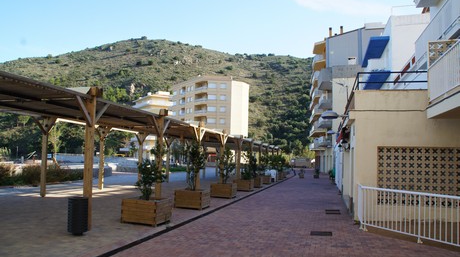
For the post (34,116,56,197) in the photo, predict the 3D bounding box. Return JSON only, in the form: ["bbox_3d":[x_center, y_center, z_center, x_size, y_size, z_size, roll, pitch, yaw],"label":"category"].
[{"bbox_3d":[-7.252,1.098,13.570,0.200,3.167,1.000,0,-6,15],"label":"post"}]

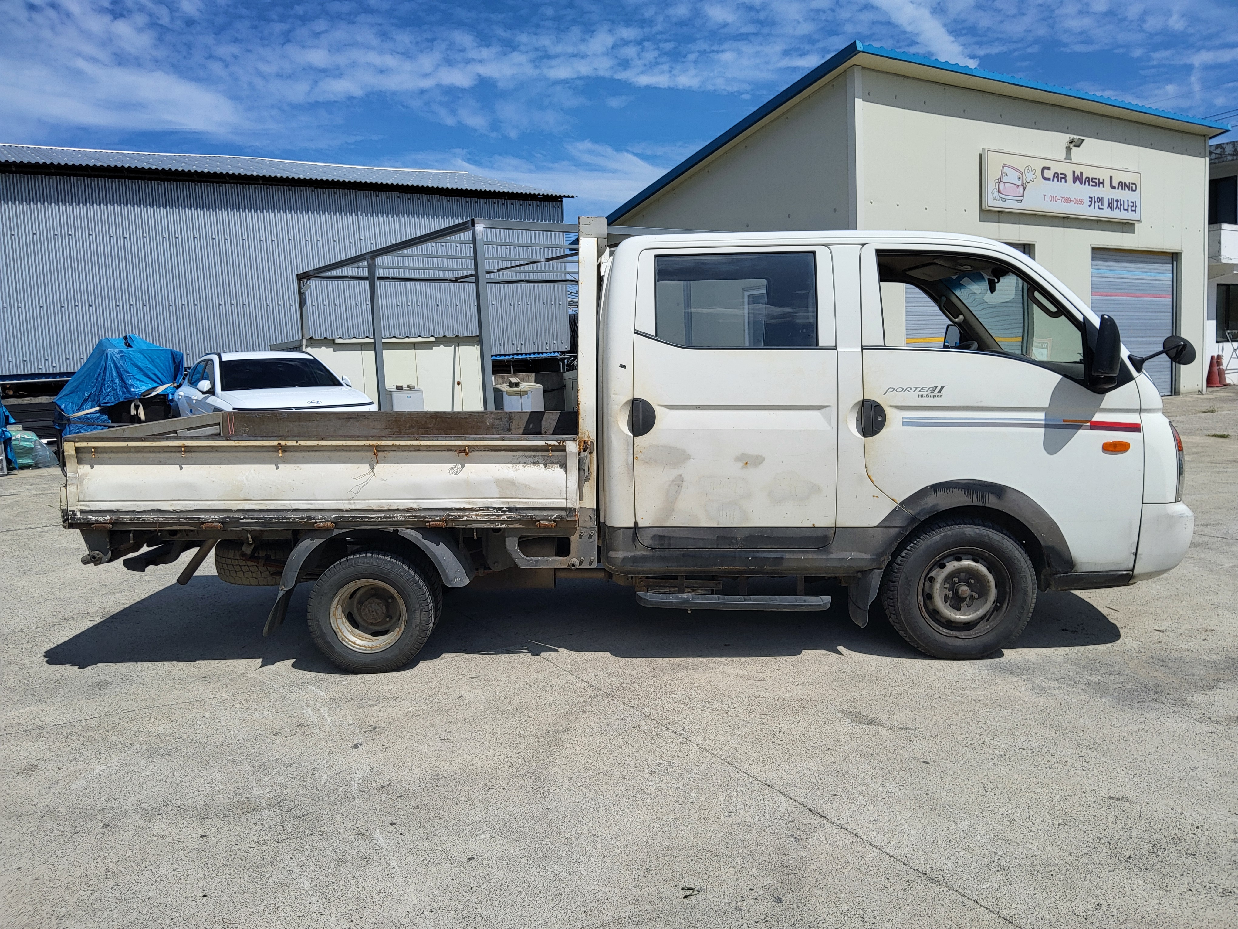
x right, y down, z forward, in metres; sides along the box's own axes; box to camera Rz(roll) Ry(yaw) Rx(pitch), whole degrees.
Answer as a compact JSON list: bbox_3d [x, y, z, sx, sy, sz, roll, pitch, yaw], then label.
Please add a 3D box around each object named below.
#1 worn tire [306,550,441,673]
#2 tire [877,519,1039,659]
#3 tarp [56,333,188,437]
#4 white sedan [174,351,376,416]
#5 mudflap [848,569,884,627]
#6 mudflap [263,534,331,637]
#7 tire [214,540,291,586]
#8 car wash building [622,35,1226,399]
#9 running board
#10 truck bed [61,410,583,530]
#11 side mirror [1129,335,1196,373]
[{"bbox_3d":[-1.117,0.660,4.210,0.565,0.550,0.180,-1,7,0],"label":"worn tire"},{"bbox_3d":[1.533,0.554,4.220,0.645,0.635,0.205,-1,7,0],"label":"tire"},{"bbox_3d":[-7.850,-1.200,14.600,1.900,1.600,1.400,-6,7,-30],"label":"tarp"},{"bbox_3d":[-4.930,-0.830,13.000,1.860,1.460,4.800,-7,7,-34],"label":"white sedan"},{"bbox_3d":[1.120,0.610,4.250,0.090,0.280,0.250,-1,7,0],"label":"mudflap"},{"bbox_3d":[-1.440,0.537,4.220,0.270,0.450,0.230,-1,7,0],"label":"mudflap"},{"bbox_3d":[-1.820,0.463,4.900,0.650,0.200,0.650,-3,6,0],"label":"tire"},{"bbox_3d":[6.200,-4.260,21.100,11.750,5.870,8.700,-7,7,-33],"label":"car wash building"},{"bbox_3d":[0.508,0.622,4.160,0.870,0.050,0.150,-1,7,0],"label":"running board"},{"bbox_3d":[-1.300,-0.022,4.875,2.240,0.410,1.680,-1,7,0],"label":"truck bed"},{"bbox_3d":[2.383,-0.485,4.080,0.270,0.170,0.160,-2,7,-6],"label":"side mirror"}]

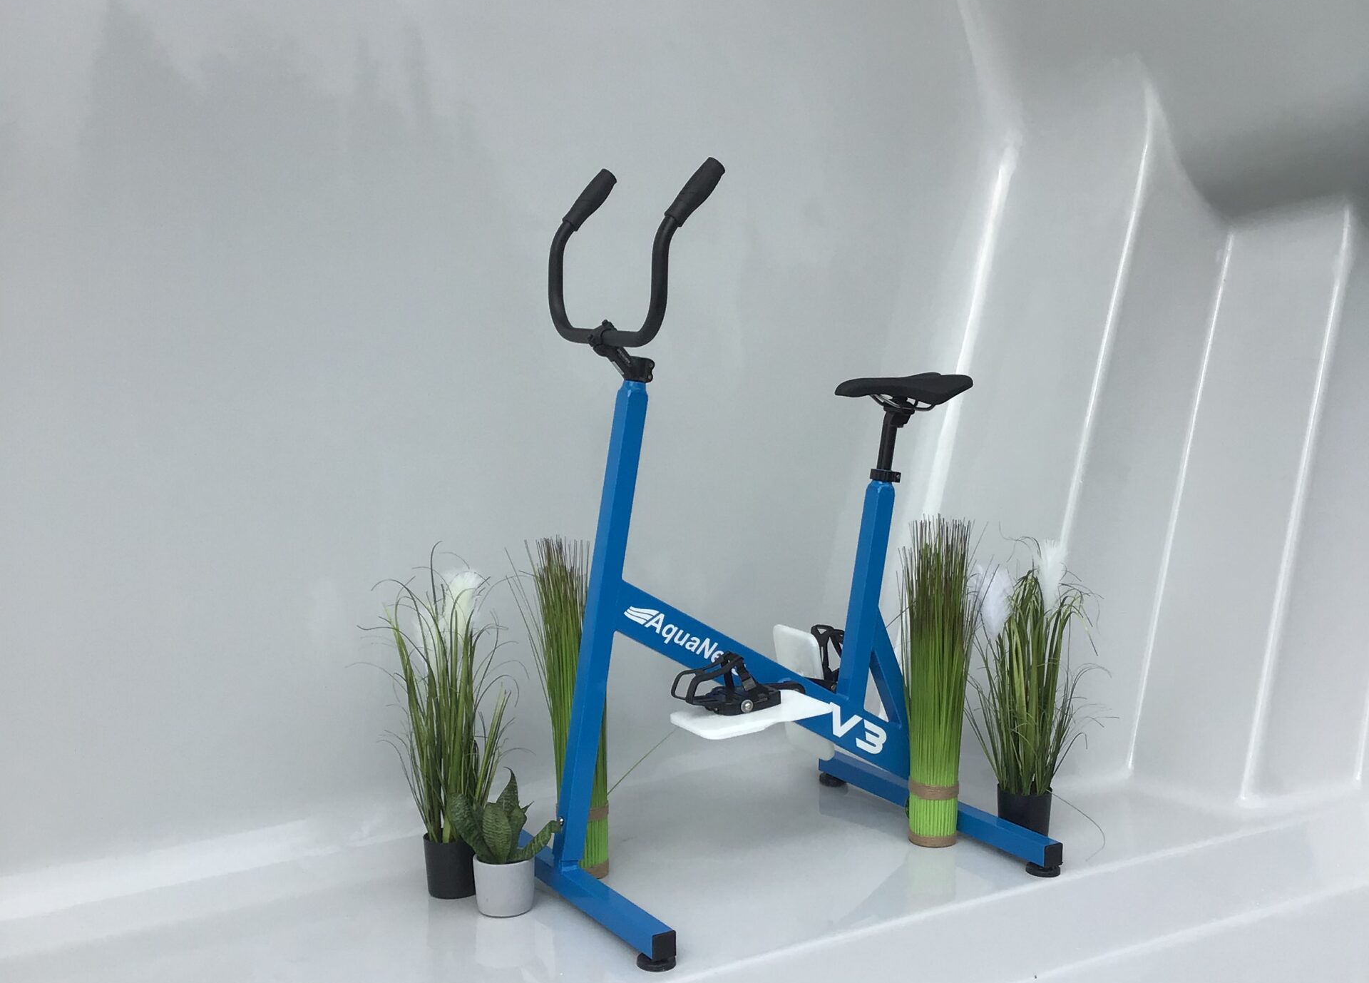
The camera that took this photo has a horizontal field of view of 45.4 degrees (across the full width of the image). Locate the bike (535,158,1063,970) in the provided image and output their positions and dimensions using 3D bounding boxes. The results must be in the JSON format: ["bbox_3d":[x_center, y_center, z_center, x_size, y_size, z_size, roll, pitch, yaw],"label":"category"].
[{"bbox_3d":[0.152,0.058,2.957,0.890,1.263,0.690,-4,8,-31],"label":"bike"}]

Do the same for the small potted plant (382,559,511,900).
[{"bbox_3d":[-0.411,0.411,2.827,0.225,0.584,0.225,-1,7,-8],"label":"small potted plant"}]

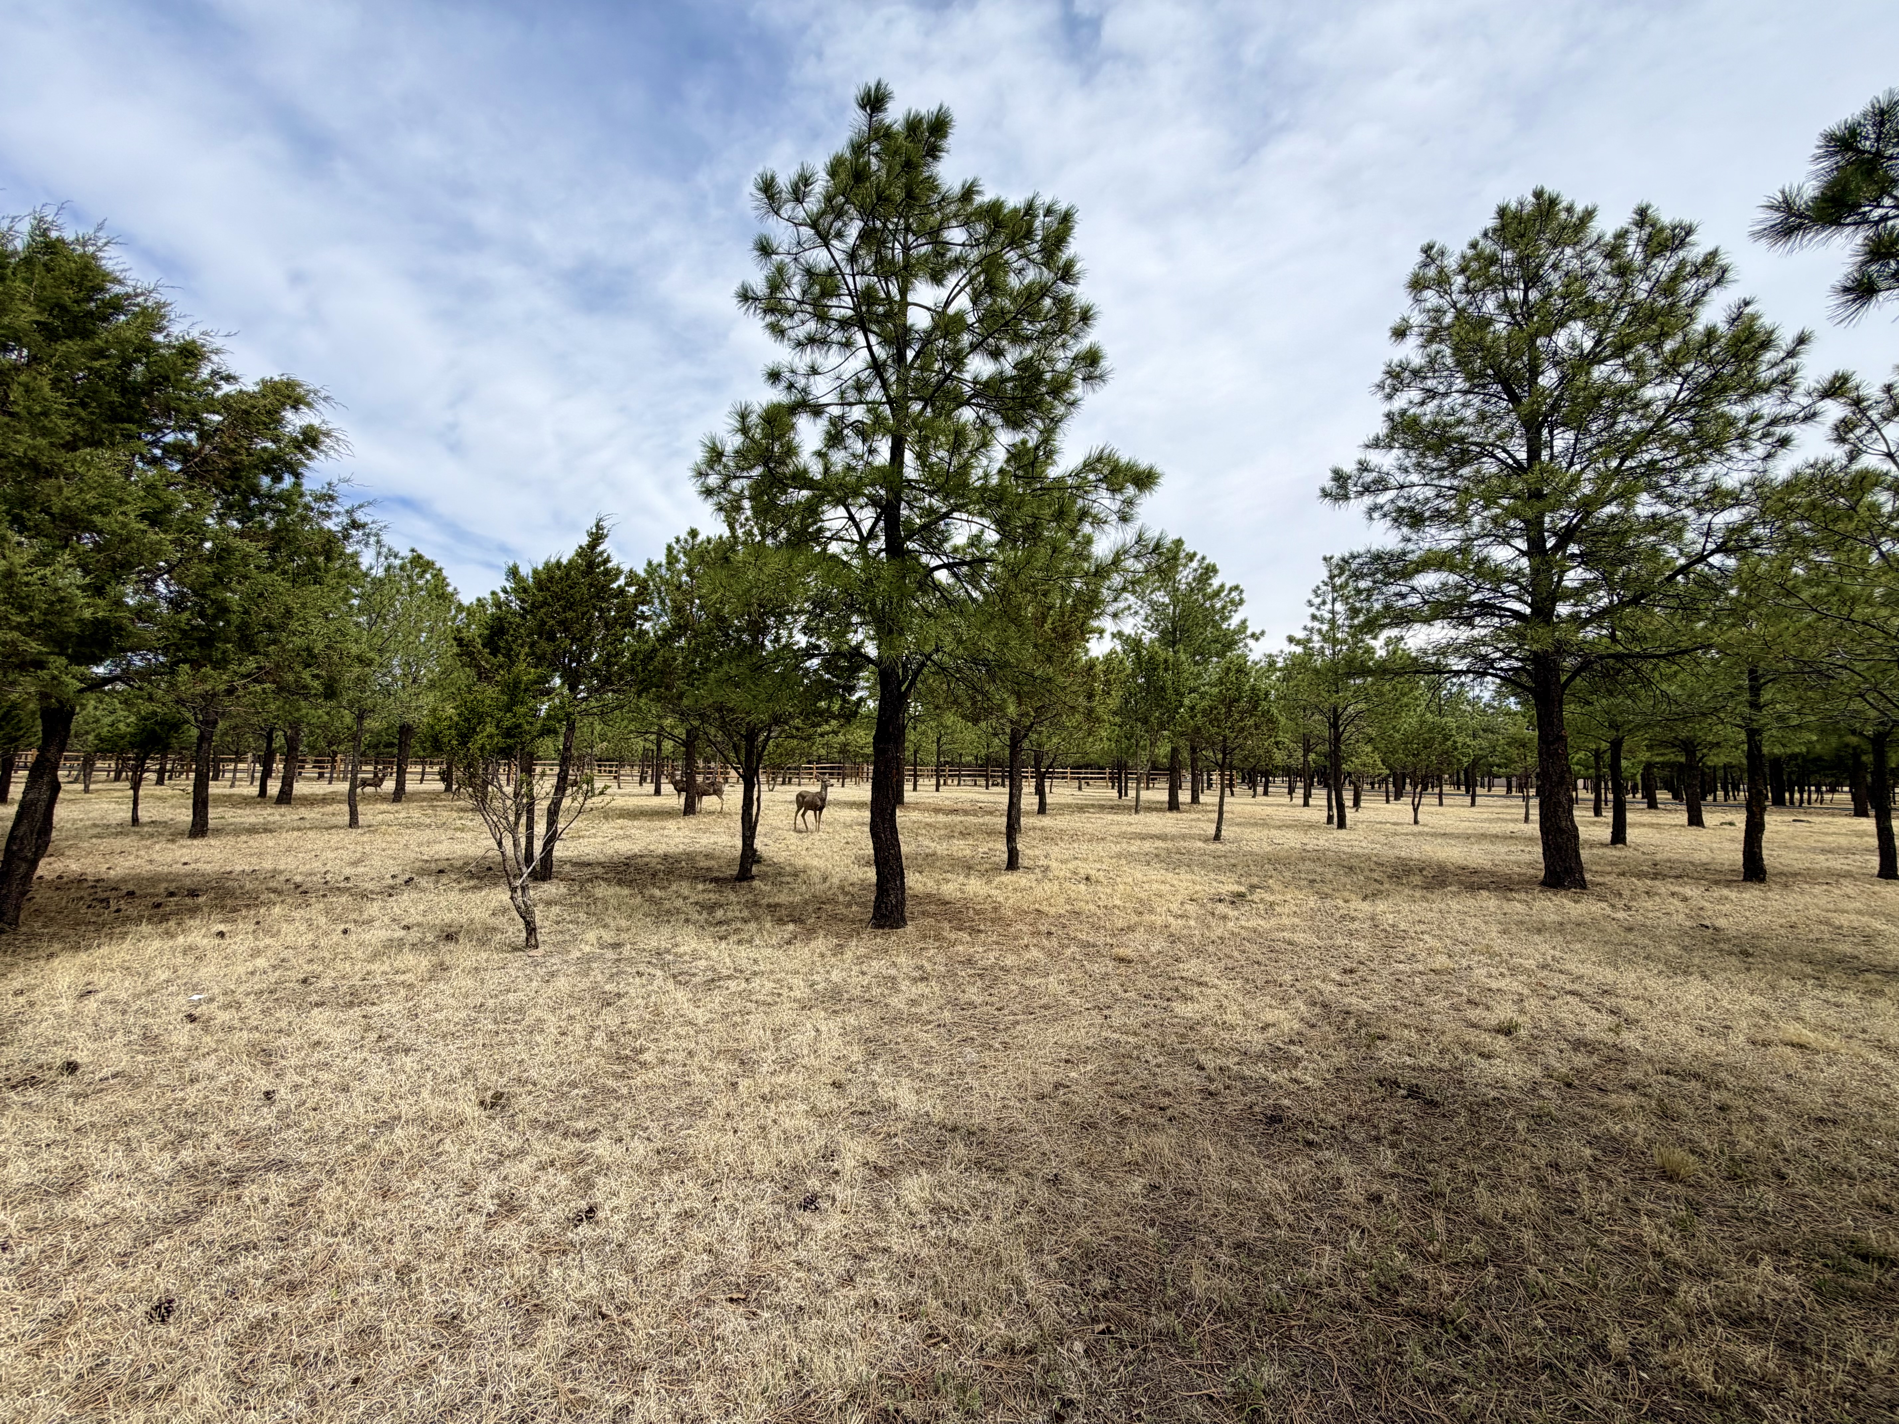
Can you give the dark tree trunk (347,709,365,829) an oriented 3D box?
[{"bbox_3d":[-13.223,1.245,17.225,0.271,2.663,0.221,4,-5,-37],"label":"dark tree trunk"}]

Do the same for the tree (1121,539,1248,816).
[{"bbox_3d":[8.388,-1.401,27.312,4.500,9.759,4.500,0,-4,17],"label":"tree"}]

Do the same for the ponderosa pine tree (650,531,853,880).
[{"bbox_3d":[-2.669,-0.127,10.553,2.900,4.786,2.900,2,-4,-15],"label":"ponderosa pine tree"}]

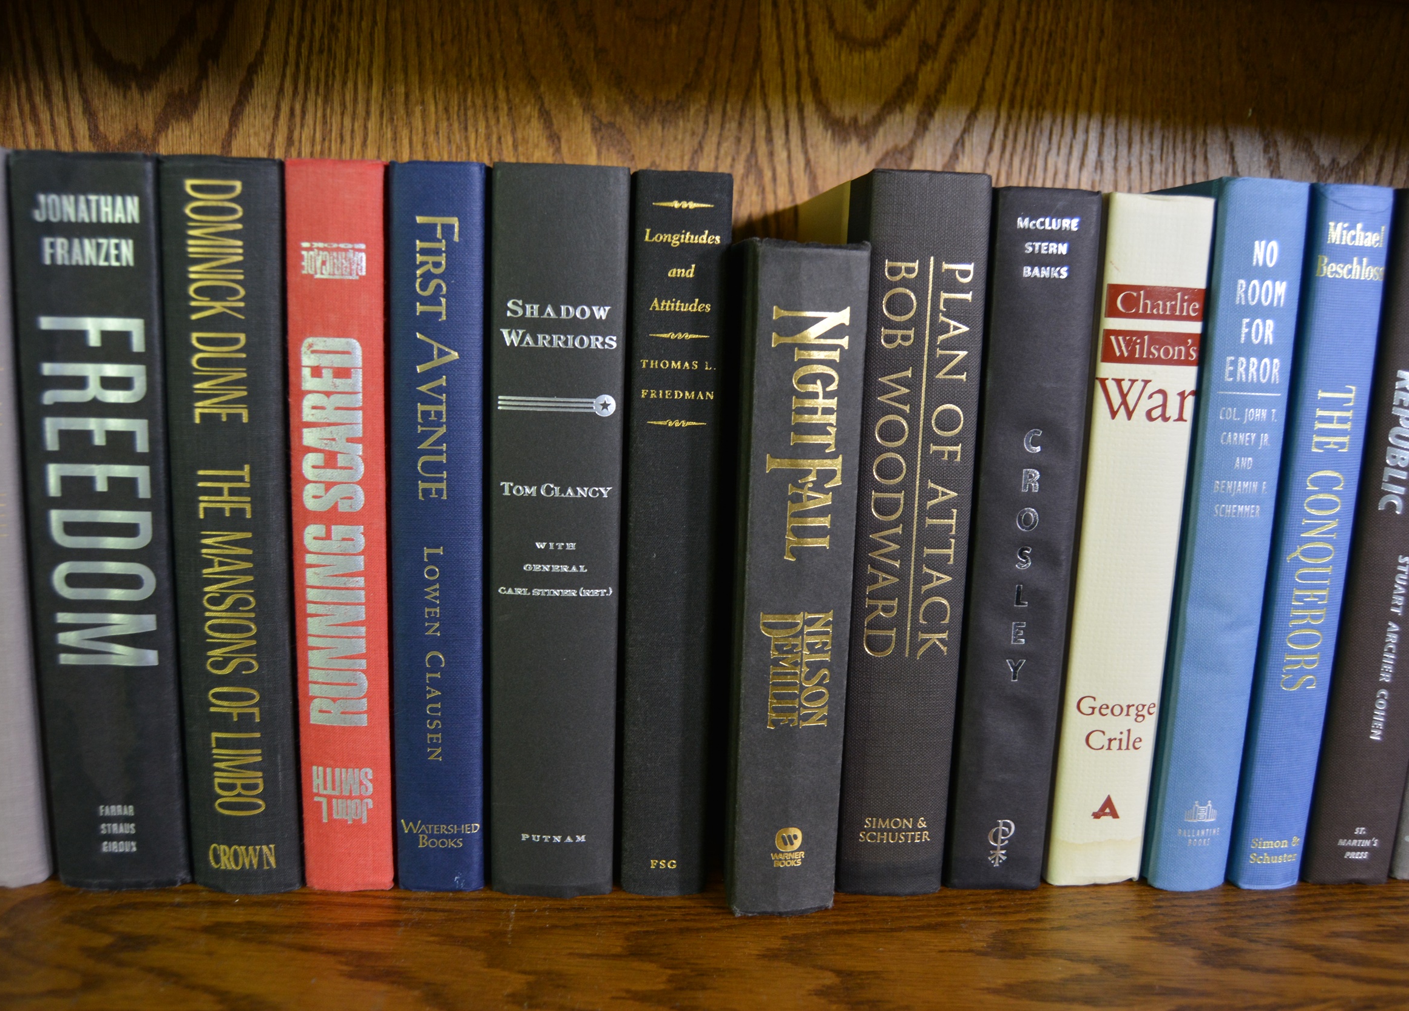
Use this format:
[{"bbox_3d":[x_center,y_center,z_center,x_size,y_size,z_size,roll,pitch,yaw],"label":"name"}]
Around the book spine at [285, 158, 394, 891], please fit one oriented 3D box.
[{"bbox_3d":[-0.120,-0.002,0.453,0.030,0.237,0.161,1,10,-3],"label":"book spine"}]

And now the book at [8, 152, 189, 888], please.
[{"bbox_3d":[-0.195,-0.004,0.452,0.044,0.237,0.161,2,10,-3],"label":"book"}]

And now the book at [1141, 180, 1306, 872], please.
[{"bbox_3d":[0.171,0.001,0.474,0.029,0.241,0.164,1,11,-3],"label":"book"}]

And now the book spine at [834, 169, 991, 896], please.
[{"bbox_3d":[0.060,0.002,0.461,0.038,0.241,0.154,1,10,-6],"label":"book spine"}]

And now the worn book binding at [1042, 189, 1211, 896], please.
[{"bbox_3d":[0.136,0.005,0.472,0.035,0.236,0.153,1,10,-6],"label":"worn book binding"}]

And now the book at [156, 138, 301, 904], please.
[{"bbox_3d":[-0.153,-0.003,0.453,0.036,0.237,0.164,2,10,-3],"label":"book"}]

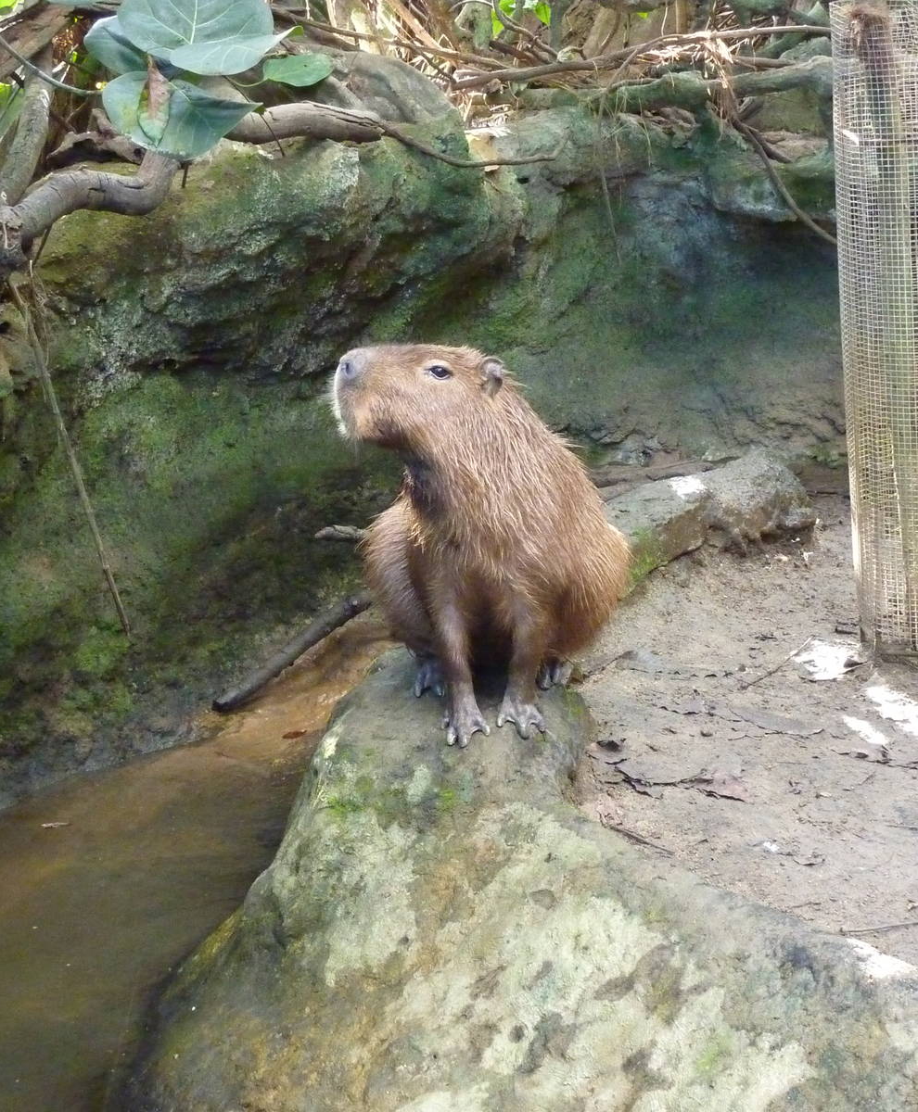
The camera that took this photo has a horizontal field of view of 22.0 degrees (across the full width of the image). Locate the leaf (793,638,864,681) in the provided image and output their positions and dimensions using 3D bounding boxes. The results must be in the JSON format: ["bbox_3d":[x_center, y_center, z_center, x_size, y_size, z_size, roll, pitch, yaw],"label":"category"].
[{"bbox_3d":[0.607,0.171,3.889,0.110,0.025,0.182,11,23,30],"label":"leaf"}]

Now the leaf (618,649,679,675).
[{"bbox_3d":[0.314,0.180,3.906,0.079,0.015,0.119,-19,26,-38],"label":"leaf"}]

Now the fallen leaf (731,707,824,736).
[{"bbox_3d":[0.488,0.259,3.674,0.163,0.015,0.054,17,27,41],"label":"fallen leaf"}]

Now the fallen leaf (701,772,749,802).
[{"bbox_3d":[0.403,0.339,3.453,0.083,0.020,0.069,13,25,35],"label":"fallen leaf"}]

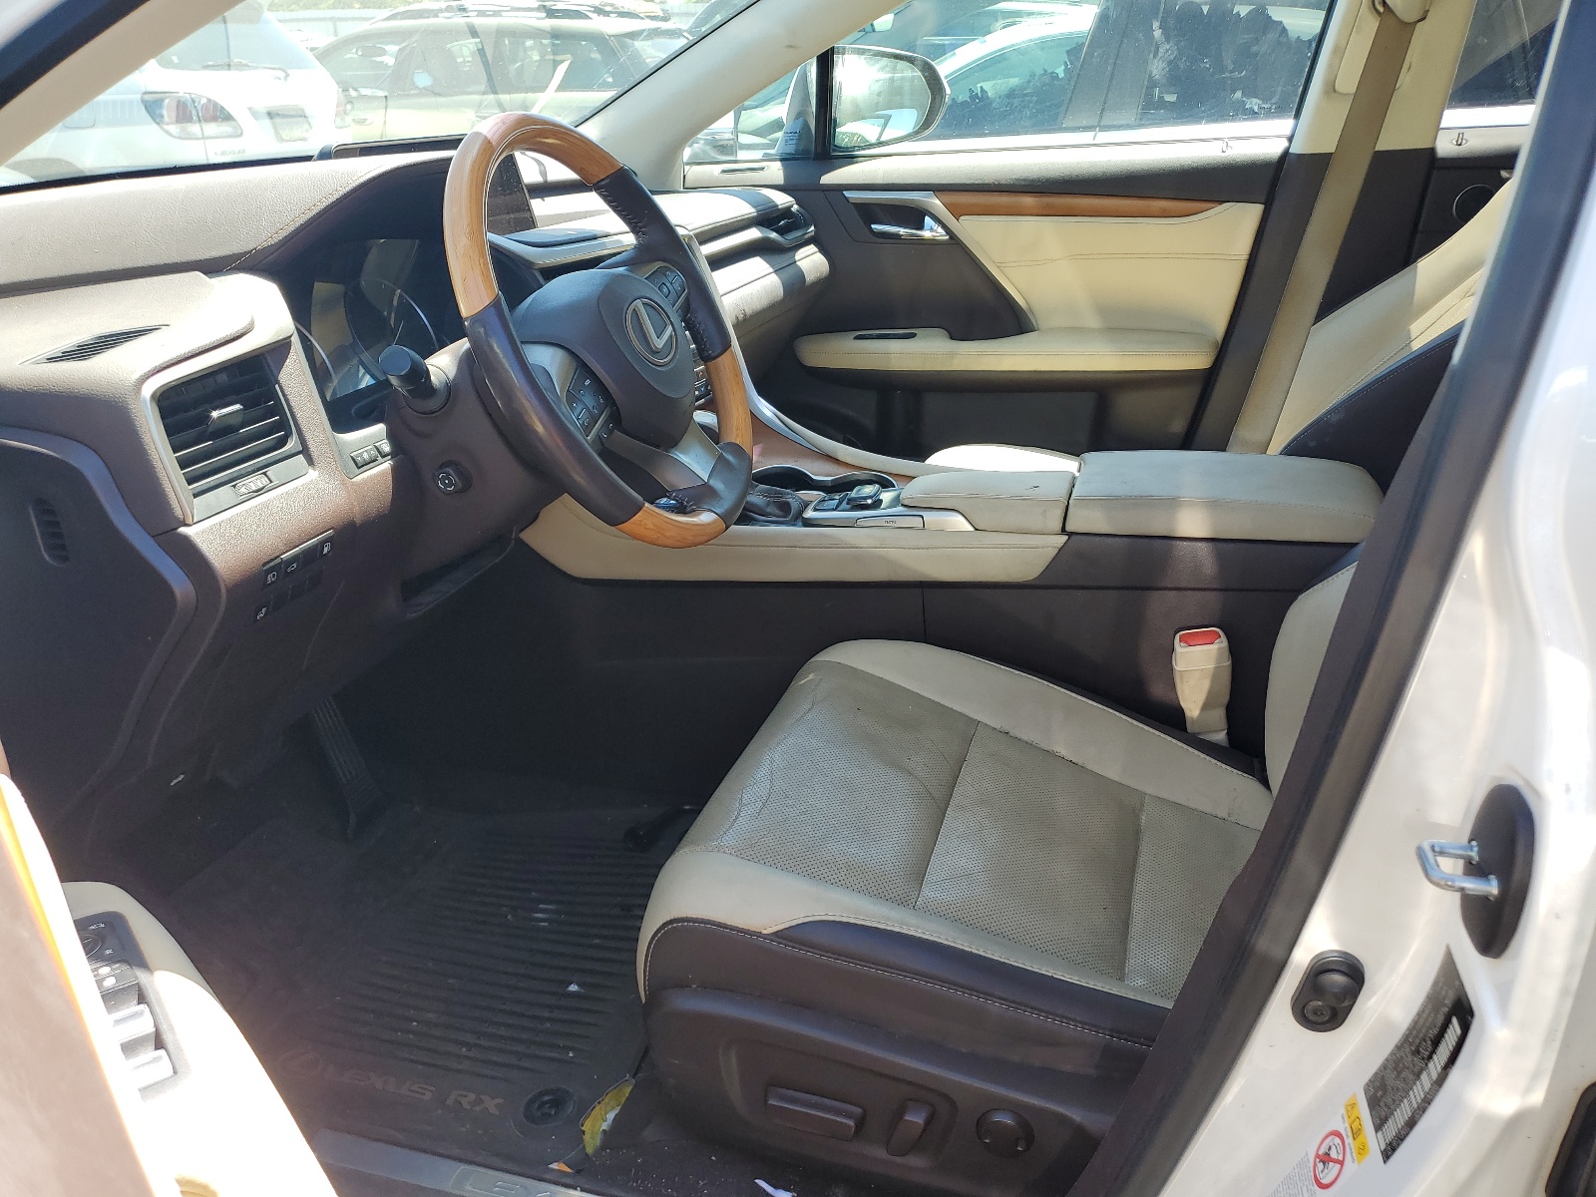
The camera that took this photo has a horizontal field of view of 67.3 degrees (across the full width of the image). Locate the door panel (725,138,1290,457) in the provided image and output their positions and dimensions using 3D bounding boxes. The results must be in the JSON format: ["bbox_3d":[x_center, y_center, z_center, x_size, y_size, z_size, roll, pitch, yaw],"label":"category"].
[{"bbox_3d":[0.277,-0.417,1.988,0.960,0.600,0.140,3,25,17],"label":"door panel"}]

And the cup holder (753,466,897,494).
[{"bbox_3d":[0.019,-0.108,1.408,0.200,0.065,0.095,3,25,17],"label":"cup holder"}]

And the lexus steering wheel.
[{"bbox_3d":[-0.161,-0.217,1.009,0.100,0.380,0.380,-20,32,25],"label":"lexus steering wheel"}]

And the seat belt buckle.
[{"bbox_3d":[0.409,0.094,1.205,0.055,0.150,0.036,-2,28,19],"label":"seat belt buckle"}]

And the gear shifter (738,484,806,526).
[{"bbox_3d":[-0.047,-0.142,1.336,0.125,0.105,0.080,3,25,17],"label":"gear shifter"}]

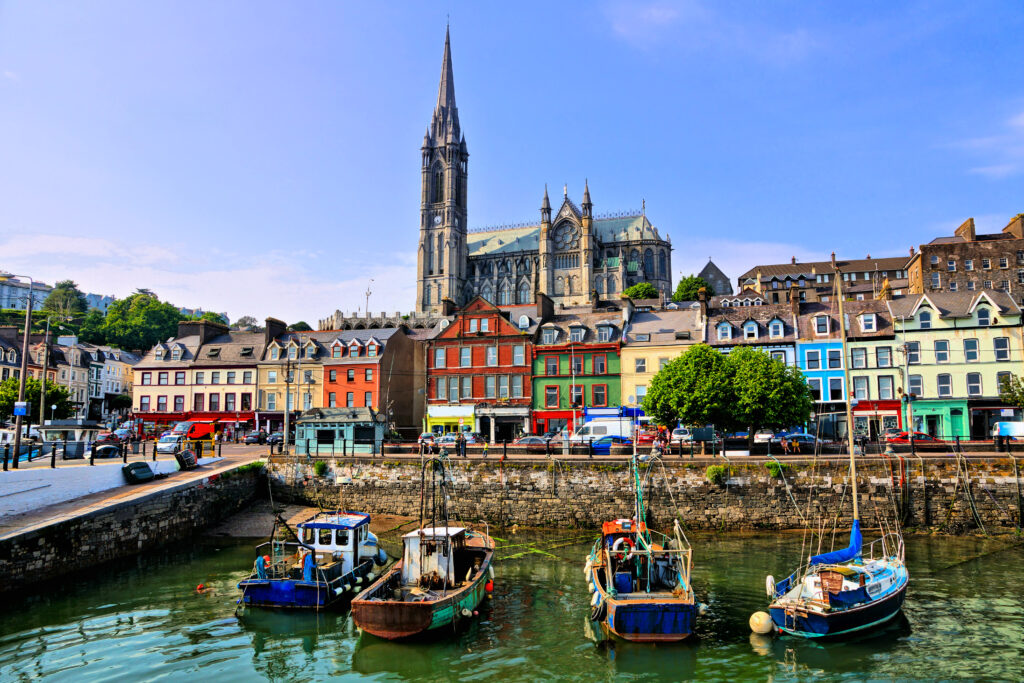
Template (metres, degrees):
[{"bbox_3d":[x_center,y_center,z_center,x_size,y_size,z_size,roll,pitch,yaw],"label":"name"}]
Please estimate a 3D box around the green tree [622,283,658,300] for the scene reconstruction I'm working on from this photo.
[{"bbox_3d":[31.292,-10.535,164.510,8.800,7.500,8.800,-2,-7,17],"label":"green tree"}]

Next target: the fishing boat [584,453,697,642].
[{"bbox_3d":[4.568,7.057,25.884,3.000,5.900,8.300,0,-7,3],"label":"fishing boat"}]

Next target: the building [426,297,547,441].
[{"bbox_3d":[-1.839,3.508,78.452,12.550,15.710,10.500,-3,-8,20],"label":"building"}]

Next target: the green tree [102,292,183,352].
[{"bbox_3d":[-73.680,-3.104,136.395,15.500,14.000,15.500,-2,-7,17],"label":"green tree"}]

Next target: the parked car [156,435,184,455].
[{"bbox_3d":[-29.307,8.871,58.858,1.750,1.530,4.100,1,-7,-7],"label":"parked car"}]

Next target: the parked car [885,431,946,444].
[{"bbox_3d":[32.205,8.014,53.918,4.350,1.450,1.760,-1,-7,6],"label":"parked car"}]

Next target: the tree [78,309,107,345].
[{"bbox_3d":[-90.168,-3.006,146.589,6.000,8.000,6.000,4,-9,-31],"label":"tree"}]

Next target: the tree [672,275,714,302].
[{"bbox_3d":[43.495,-11.178,162.574,10.000,9.500,10.000,-2,-7,17],"label":"tree"}]

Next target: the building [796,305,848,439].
[{"bbox_3d":[29.857,3.029,66.345,4.240,13.370,9.500,-3,-8,20],"label":"building"}]

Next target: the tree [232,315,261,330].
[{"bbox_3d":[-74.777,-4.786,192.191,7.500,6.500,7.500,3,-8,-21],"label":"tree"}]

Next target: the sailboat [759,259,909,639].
[{"bbox_3d":[12.425,3.486,25.463,8.300,13.100,2.600,6,-10,-40],"label":"sailboat"}]

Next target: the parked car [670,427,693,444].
[{"bbox_3d":[15.608,8.867,62.882,1.750,1.550,4.200,-2,-8,16],"label":"parked car"}]

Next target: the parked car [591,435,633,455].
[{"bbox_3d":[6.982,7.672,50.441,4.100,1.440,1.750,-2,-7,15],"label":"parked car"}]

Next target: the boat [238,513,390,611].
[{"bbox_3d":[-7.750,9.053,29.535,3.500,3.150,7.500,-2,-8,12],"label":"boat"}]

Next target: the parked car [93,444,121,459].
[{"bbox_3d":[-31.260,8.670,52.334,1.750,1.450,4.100,-4,-8,27],"label":"parked car"}]

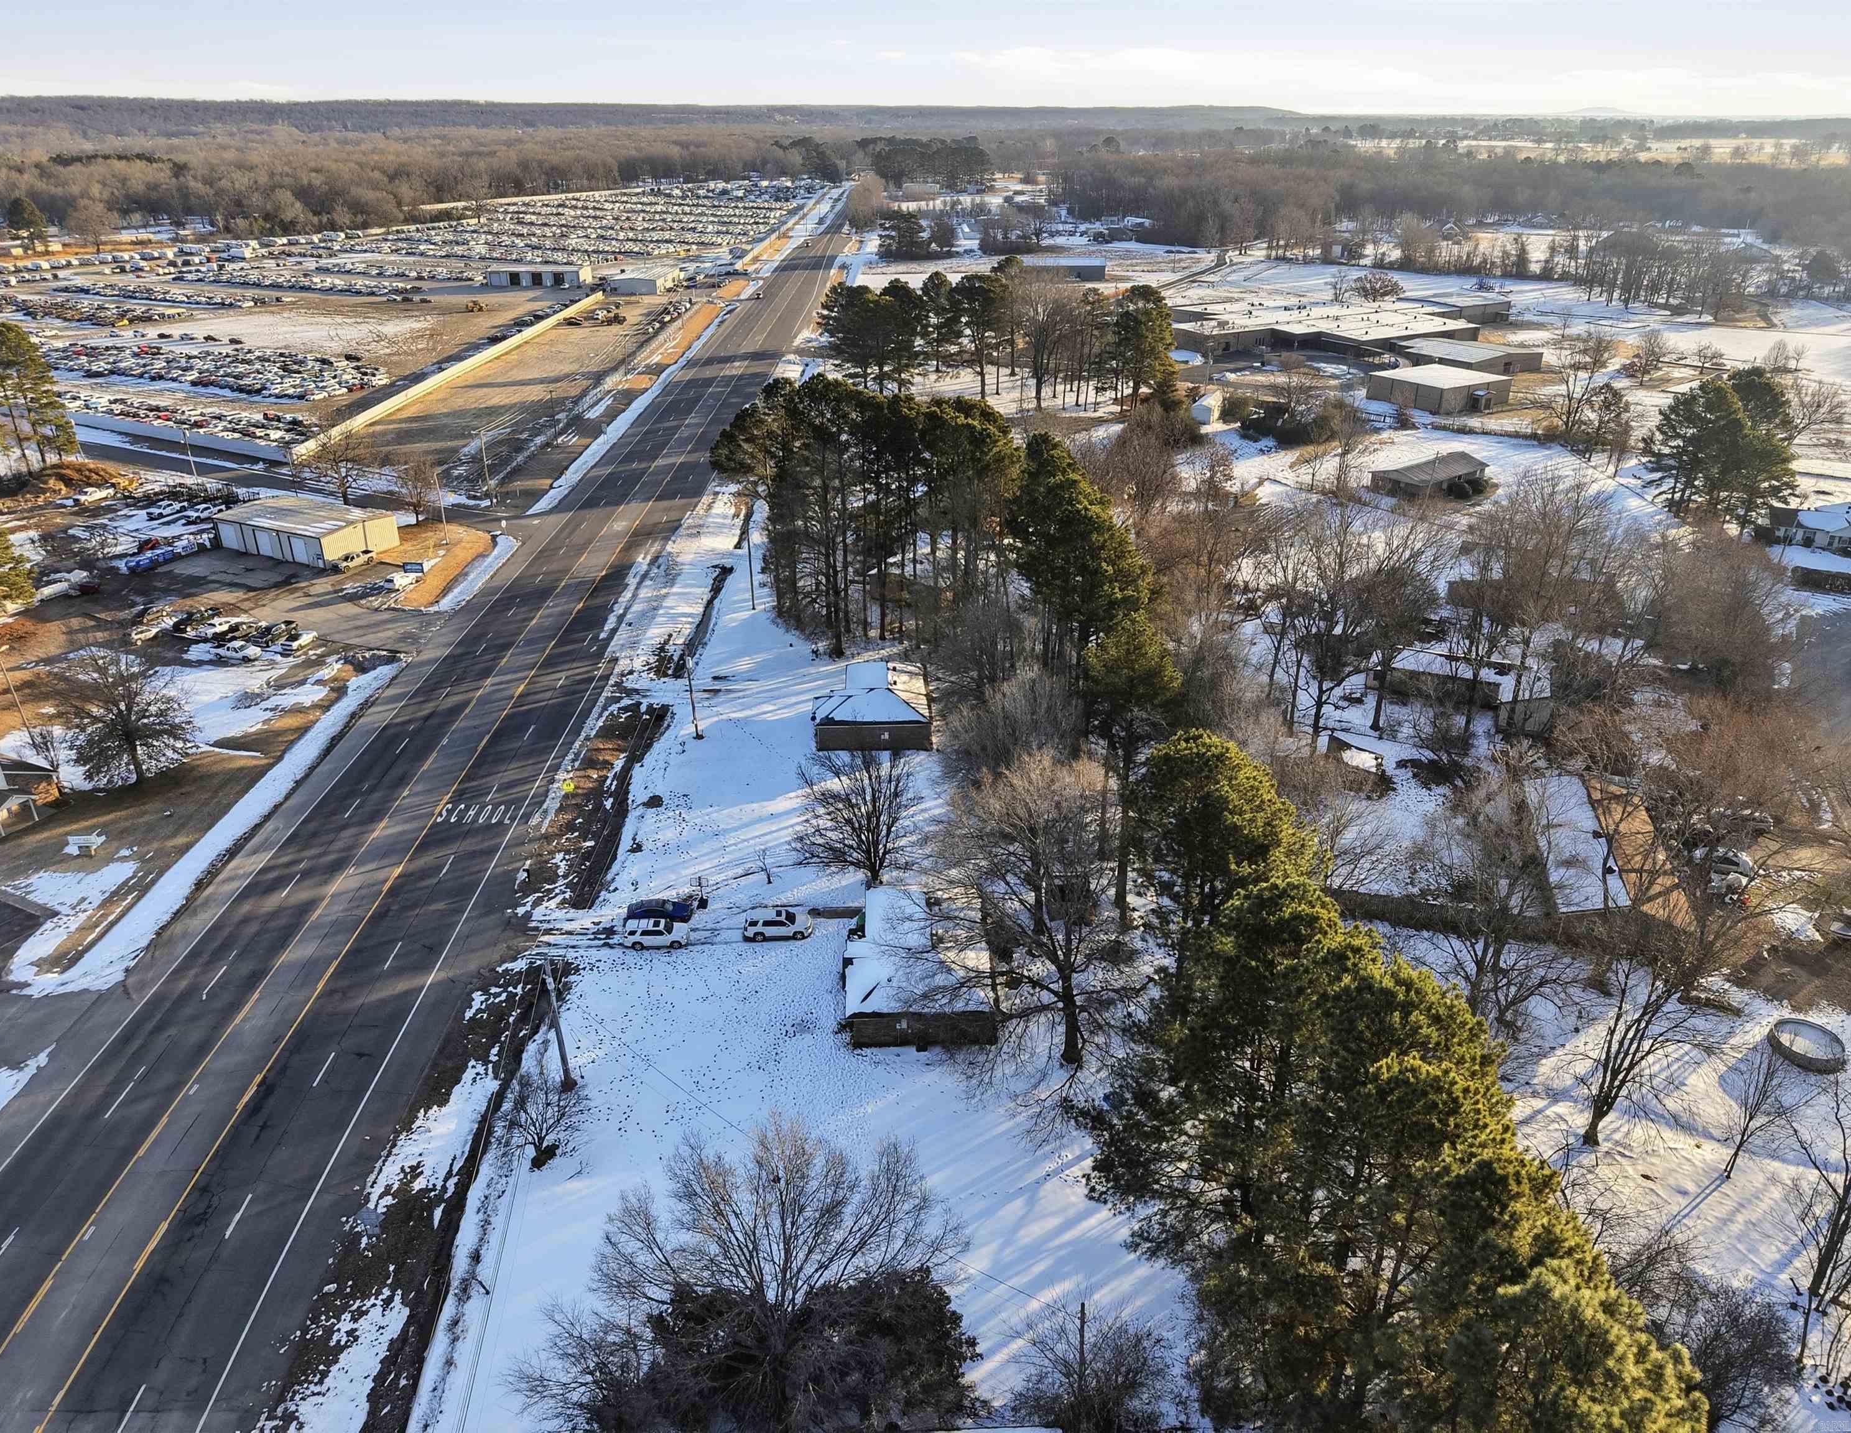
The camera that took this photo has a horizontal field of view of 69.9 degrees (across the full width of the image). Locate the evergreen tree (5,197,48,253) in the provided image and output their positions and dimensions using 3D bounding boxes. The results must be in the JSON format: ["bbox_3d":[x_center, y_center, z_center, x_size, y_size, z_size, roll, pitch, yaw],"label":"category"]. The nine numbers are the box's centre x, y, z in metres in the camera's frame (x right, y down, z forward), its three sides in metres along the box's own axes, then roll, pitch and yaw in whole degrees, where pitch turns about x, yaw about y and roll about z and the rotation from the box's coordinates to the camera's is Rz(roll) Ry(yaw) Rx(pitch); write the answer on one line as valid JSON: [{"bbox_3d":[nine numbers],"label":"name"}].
[{"bbox_3d":[-379.500,-207.571,559.830,15.500,21.000,15.300,0,25,0],"label":"evergreen tree"}]

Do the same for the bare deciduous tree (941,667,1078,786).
[{"bbox_3d":[7.673,1.467,116.146,11.800,11.000,11.500,0,24,0],"label":"bare deciduous tree"}]

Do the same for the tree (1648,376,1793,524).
[{"bbox_3d":[113.700,-38.562,190.693,16.500,21.300,16.000,0,25,0],"label":"tree"}]

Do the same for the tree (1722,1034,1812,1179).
[{"bbox_3d":[45.451,21.443,72.038,4.130,9.630,4.130,0,25,0],"label":"tree"}]

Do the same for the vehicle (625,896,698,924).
[{"bbox_3d":[-19.816,14.418,99.001,4.850,1.650,1.900,1,25,3],"label":"vehicle"}]

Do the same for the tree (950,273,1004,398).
[{"bbox_3d":[11.637,-78.285,274.266,10.500,25.000,10.500,0,24,0],"label":"tree"}]

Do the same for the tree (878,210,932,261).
[{"bbox_3d":[-8.400,-194.814,535.436,20.500,19.500,19.000,0,25,0],"label":"tree"}]

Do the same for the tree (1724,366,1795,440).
[{"bbox_3d":[137.603,-49.784,219.436,9.900,16.440,9.900,0,25,0],"label":"tree"}]

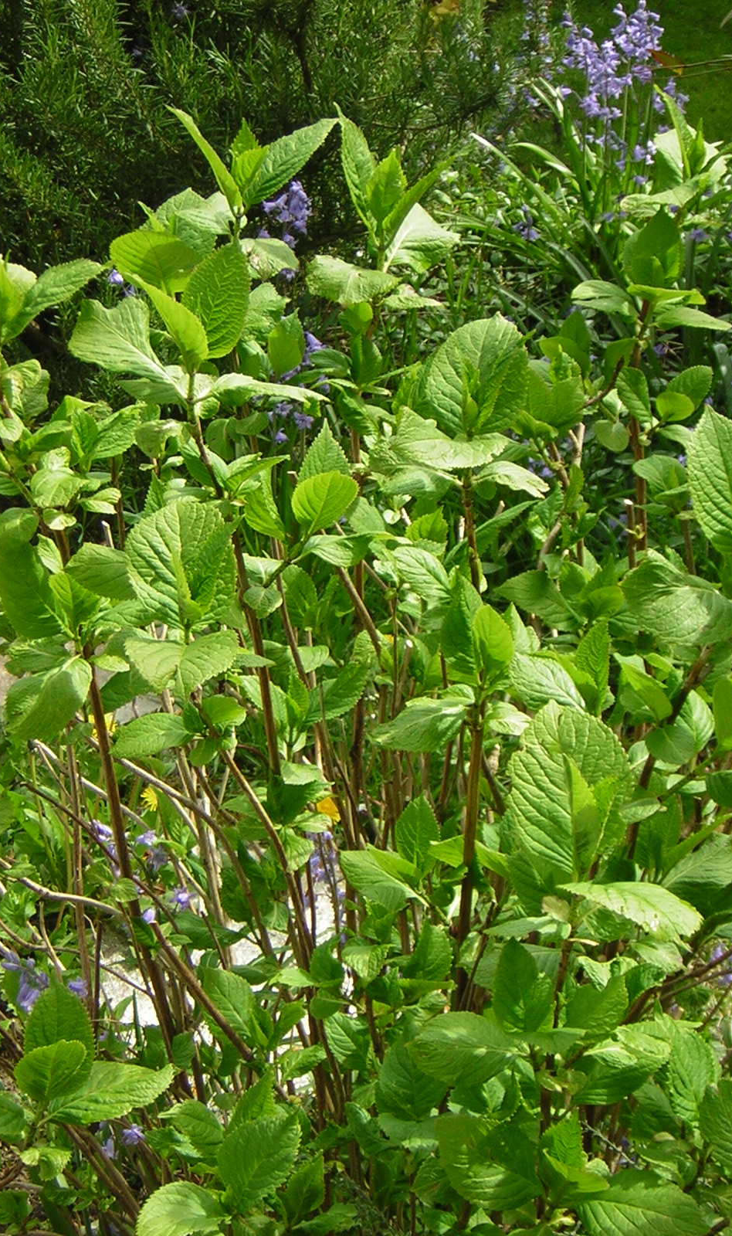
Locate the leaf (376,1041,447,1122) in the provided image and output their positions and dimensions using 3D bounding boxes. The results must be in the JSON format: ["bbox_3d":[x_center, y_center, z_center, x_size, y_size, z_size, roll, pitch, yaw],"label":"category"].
[{"bbox_3d":[0.033,0.345,2.280,0.055,0.018,0.071,-7,61,-2],"label":"leaf"}]

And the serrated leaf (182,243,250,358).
[{"bbox_3d":[-0.118,-0.251,2.400,0.051,0.095,0.018,12,-5,15],"label":"serrated leaf"}]

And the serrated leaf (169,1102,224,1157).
[{"bbox_3d":[-0.130,0.392,2.330,0.059,0.020,0.036,24,62,13],"label":"serrated leaf"}]

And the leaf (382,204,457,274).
[{"bbox_3d":[0.036,-0.308,2.496,0.074,0.026,0.060,-33,60,-22],"label":"leaf"}]

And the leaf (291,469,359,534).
[{"bbox_3d":[-0.034,-0.093,2.420,0.045,0.056,0.017,29,10,-6],"label":"leaf"}]

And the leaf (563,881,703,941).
[{"bbox_3d":[0.177,0.193,2.000,0.098,0.020,0.052,24,33,23],"label":"leaf"}]

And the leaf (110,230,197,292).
[{"bbox_3d":[-0.169,-0.284,2.430,0.069,0.065,0.022,-5,47,4],"label":"leaf"}]

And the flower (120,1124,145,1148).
[{"bbox_3d":[-0.167,0.370,2.170,0.018,0.016,0.017,-6,30,-10],"label":"flower"}]

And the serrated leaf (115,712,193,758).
[{"bbox_3d":[-0.172,0.092,2.422,0.064,0.018,0.038,-14,44,1],"label":"serrated leaf"}]

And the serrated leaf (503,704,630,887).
[{"bbox_3d":[0.139,0.123,2.120,0.090,0.127,0.028,-2,-19,-3],"label":"serrated leaf"}]

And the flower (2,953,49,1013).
[{"bbox_3d":[-0.280,0.301,2.500,0.040,0.048,0.038,8,27,17],"label":"flower"}]

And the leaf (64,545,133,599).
[{"bbox_3d":[-0.192,-0.034,2.250,0.066,0.012,0.044,8,59,-2],"label":"leaf"}]

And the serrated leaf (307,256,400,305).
[{"bbox_3d":[-0.011,-0.267,2.400,0.072,0.018,0.070,2,23,12],"label":"serrated leaf"}]

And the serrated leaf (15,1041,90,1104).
[{"bbox_3d":[-0.240,0.342,2.300,0.051,0.057,0.018,19,14,-5],"label":"serrated leaf"}]

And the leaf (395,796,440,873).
[{"bbox_3d":[0.037,0.154,2.170,0.032,0.054,0.010,2,-15,6],"label":"leaf"}]

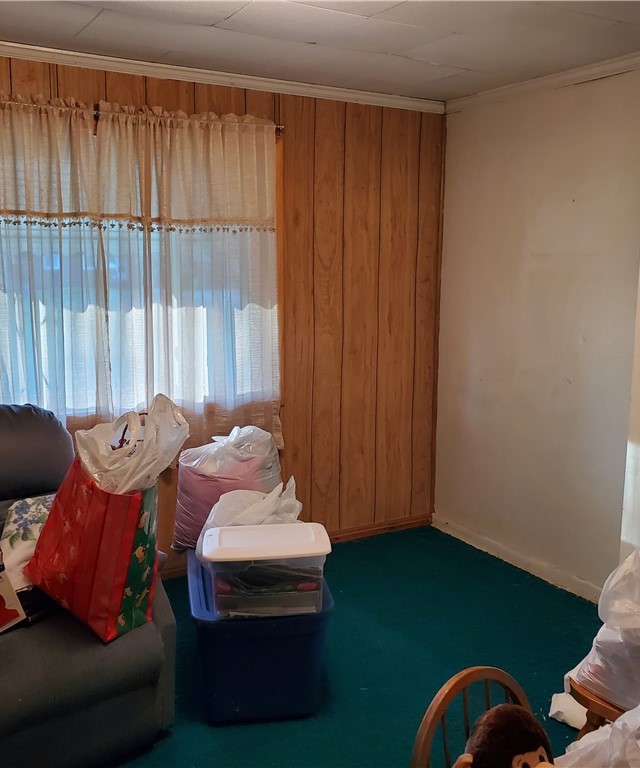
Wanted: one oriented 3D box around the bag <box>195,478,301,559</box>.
[{"bbox_3d":[-0.265,0.536,2.926,0.360,0.280,0.270,-2,9,-12],"label":"bag"}]

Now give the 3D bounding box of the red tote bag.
[{"bbox_3d":[-0.694,0.496,2.437,0.370,0.420,0.180,19,10,32],"label":"red tote bag"}]

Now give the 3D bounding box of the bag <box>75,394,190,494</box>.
[{"bbox_3d":[-0.614,0.210,2.544,0.300,0.290,0.260,6,11,33],"label":"bag"}]

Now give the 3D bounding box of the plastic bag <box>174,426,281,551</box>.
[{"bbox_3d":[-0.386,0.422,3.151,0.400,0.450,0.320,-2,9,-12],"label":"plastic bag"}]

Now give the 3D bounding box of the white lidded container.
[{"bbox_3d":[-0.187,0.621,2.623,0.410,0.210,0.285,-1,9,-9],"label":"white lidded container"}]

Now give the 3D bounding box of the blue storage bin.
[{"bbox_3d":[-0.245,0.903,2.877,0.470,0.430,0.660,-2,9,-12],"label":"blue storage bin"}]

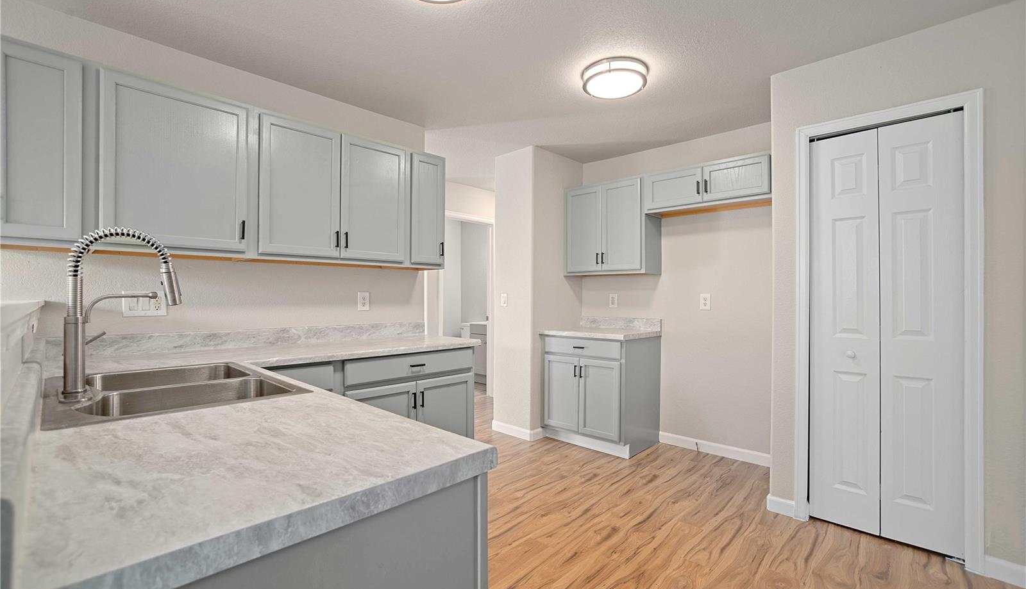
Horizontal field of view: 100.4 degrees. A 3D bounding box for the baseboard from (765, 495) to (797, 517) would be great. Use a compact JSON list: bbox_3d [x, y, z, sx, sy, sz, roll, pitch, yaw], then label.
[{"bbox_3d":[1.464,1.165,2.341,0.135,0.090,0.018,0,0,42],"label":"baseboard"}]

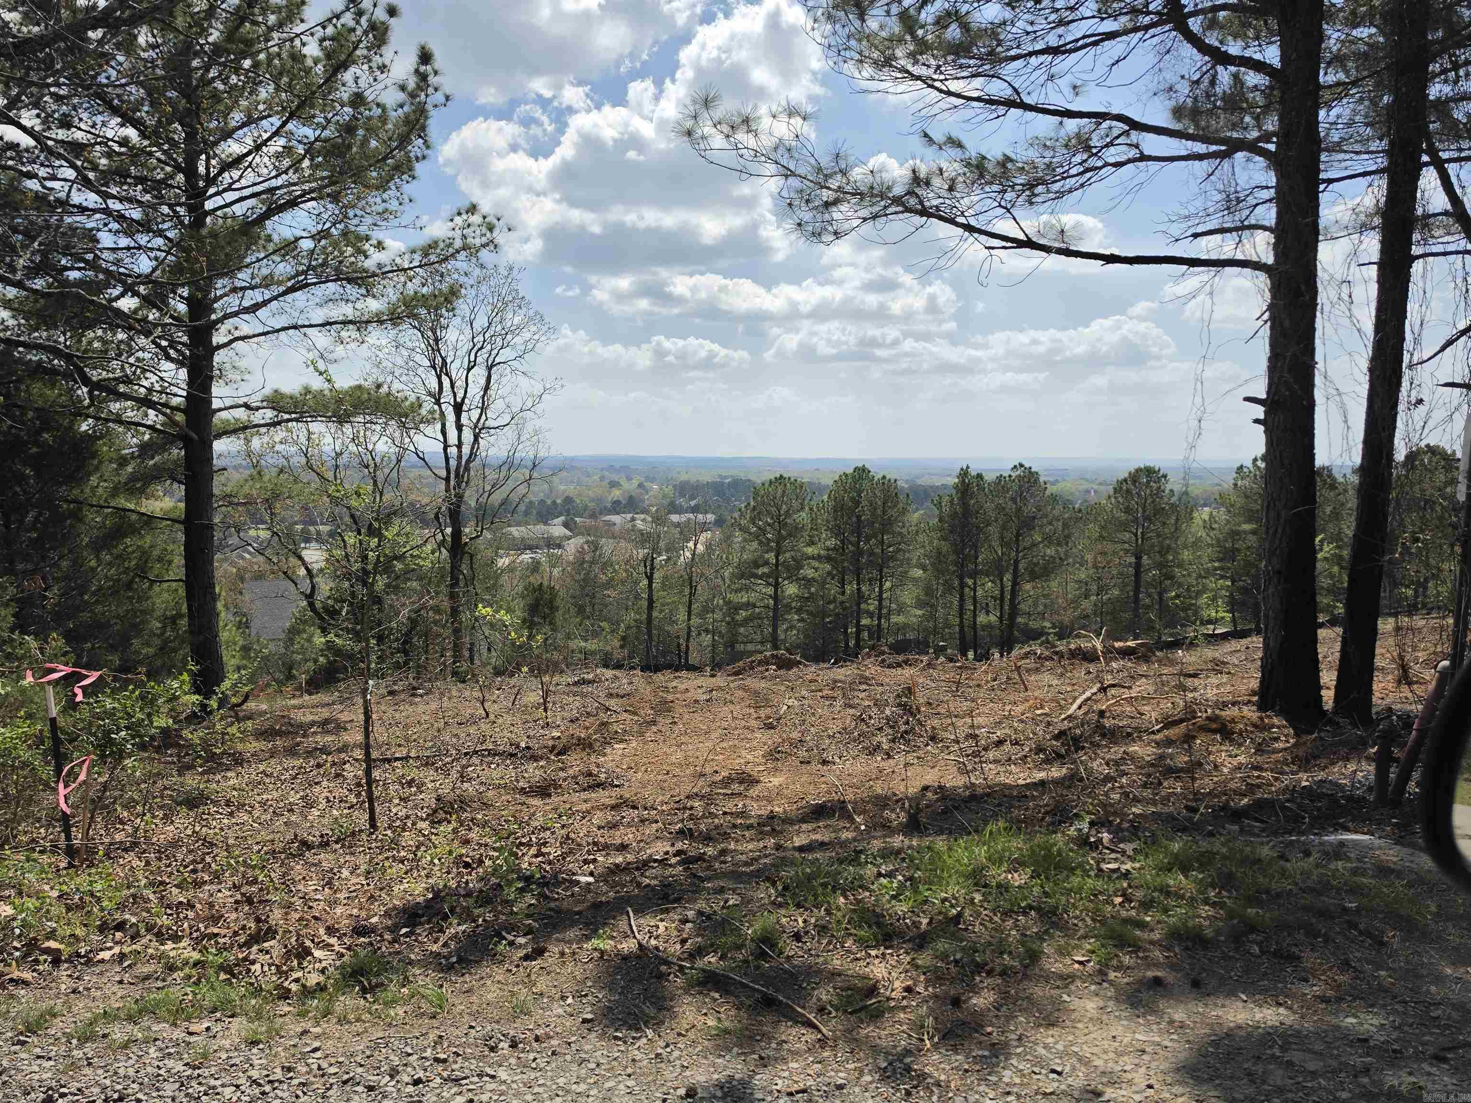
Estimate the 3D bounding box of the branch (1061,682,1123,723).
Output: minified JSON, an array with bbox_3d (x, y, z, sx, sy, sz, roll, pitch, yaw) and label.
[{"bbox_3d":[3.426,1.431,9.447,1.250,0.220,0.170,-5,8,-43],"label":"branch"}]

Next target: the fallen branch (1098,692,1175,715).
[{"bbox_3d":[3.917,1.447,9.497,0.880,0.140,0.360,1,6,7],"label":"fallen branch"}]

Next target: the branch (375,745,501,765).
[{"bbox_3d":[-2.622,1.788,8.635,1.098,0.096,0.143,-2,6,-25],"label":"branch"}]

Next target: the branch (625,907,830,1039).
[{"bbox_3d":[-0.073,1.309,3.043,0.150,0.100,0.960,-4,8,-42],"label":"branch"}]

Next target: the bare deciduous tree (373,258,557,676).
[{"bbox_3d":[-5.538,-1.602,19.590,3.725,8.300,3.539,1,6,0],"label":"bare deciduous tree"}]

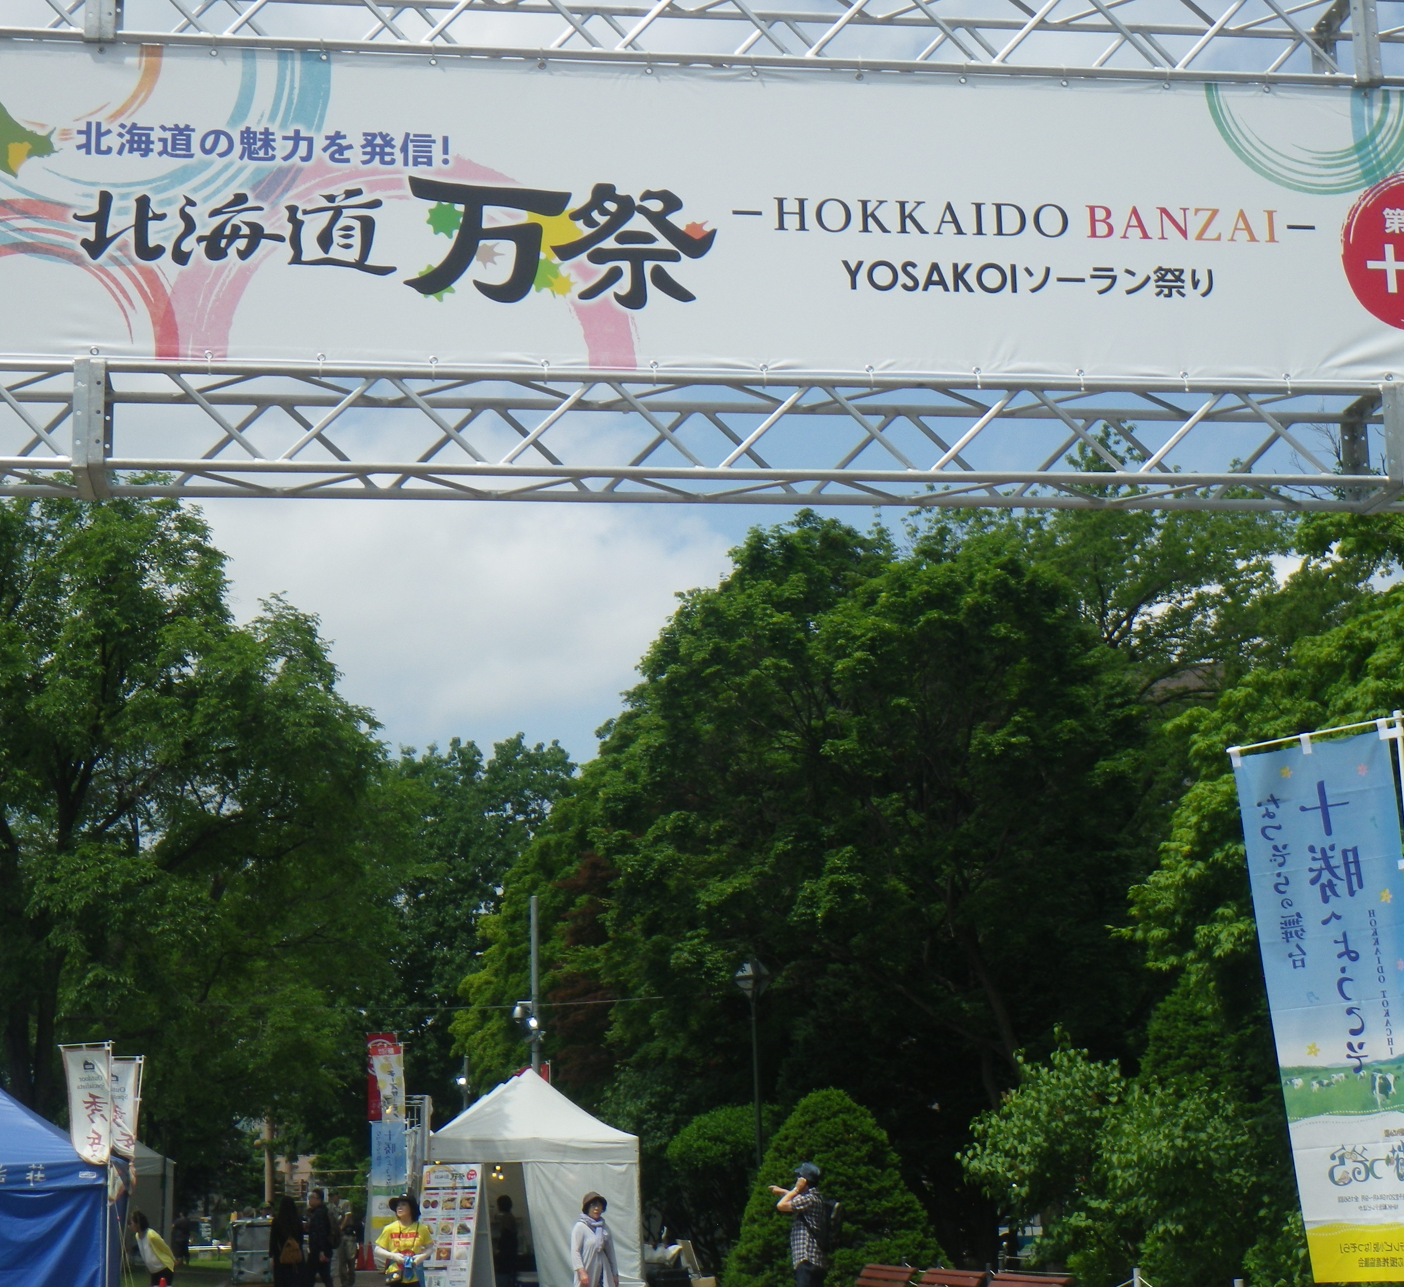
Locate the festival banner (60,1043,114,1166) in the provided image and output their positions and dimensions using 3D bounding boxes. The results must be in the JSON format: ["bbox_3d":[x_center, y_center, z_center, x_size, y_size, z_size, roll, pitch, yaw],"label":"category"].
[{"bbox_3d":[-6.598,5.076,27.076,0.600,1.700,0.150,-5,-13,14],"label":"festival banner"}]

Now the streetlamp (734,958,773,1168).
[{"bbox_3d":[0.782,6.787,35.362,0.450,4.760,0.450,-8,-14,29],"label":"streetlamp"}]

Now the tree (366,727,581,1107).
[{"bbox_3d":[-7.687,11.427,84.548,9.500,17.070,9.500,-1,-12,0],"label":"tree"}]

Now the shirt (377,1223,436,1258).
[{"bbox_3d":[-2.852,5.826,24.333,0.550,0.560,0.280,-2,-12,3],"label":"shirt"}]

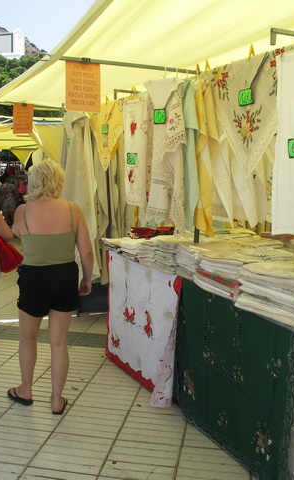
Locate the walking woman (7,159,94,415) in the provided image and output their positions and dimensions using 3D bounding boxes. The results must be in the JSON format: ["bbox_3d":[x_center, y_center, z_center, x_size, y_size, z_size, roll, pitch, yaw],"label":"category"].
[{"bbox_3d":[-0.668,0.313,3.549,0.550,1.670,0.420,0,8,-9],"label":"walking woman"}]

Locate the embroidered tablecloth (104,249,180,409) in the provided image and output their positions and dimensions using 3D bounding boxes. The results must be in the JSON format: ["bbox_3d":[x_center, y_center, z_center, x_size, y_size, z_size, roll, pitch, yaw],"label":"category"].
[{"bbox_3d":[-0.067,0.646,4.006,0.070,0.920,1.130,-3,9,-29],"label":"embroidered tablecloth"}]

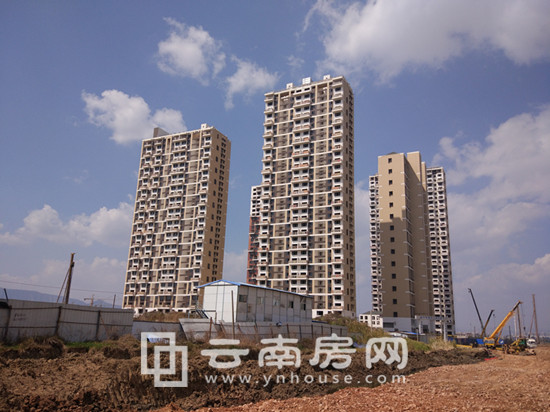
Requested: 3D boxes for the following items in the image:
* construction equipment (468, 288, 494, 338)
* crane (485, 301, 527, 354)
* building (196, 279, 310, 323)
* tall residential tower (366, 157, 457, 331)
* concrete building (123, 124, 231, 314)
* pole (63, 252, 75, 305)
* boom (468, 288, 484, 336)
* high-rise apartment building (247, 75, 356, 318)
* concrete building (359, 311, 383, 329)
[{"bbox_3d":[63.807,33.392,137.377,7.600,15.606,4.000,-5,-17,24],"label":"construction equipment"},{"bbox_3d":[49.294,25.632,94.953,8.500,10.519,6.500,16,-20,-42],"label":"crane"},{"bbox_3d":[-1.570,13.603,56.616,5.650,6.250,18.545,-7,-17,30],"label":"building"},{"bbox_3d":[70.839,19.473,230.557,37.000,90.400,23.000,-6,-17,27],"label":"tall residential tower"},{"bbox_3d":[-50.388,9.852,232.289,47.500,99.000,17.500,-6,-17,27],"label":"concrete building"},{"bbox_3d":[-21.300,8.880,45.548,0.450,8.171,0.450,9,-16,-23],"label":"pole"},{"bbox_3d":[62.875,33.328,137.816,1.000,15.330,1.000,-19,-22,19],"label":"boom"},{"bbox_3d":[13.637,-2.792,188.824,37.800,105.500,15.000,-6,-17,27],"label":"high-rise apartment building"},{"bbox_3d":[55.295,65.243,250.856,15.000,11.478,11.000,-6,-17,27],"label":"concrete building"}]

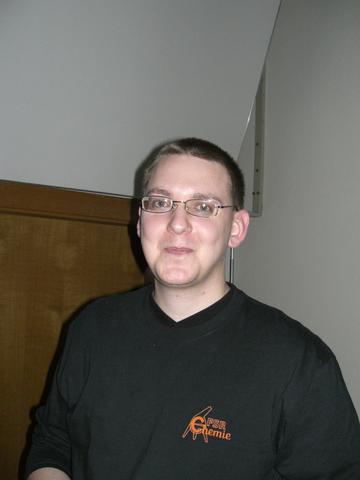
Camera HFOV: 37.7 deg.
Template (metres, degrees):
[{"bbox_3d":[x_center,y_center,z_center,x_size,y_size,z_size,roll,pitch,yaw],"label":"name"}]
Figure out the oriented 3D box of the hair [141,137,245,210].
[{"bbox_3d":[0.022,-0.092,0.835,0.163,0.145,0.190,4,1,14],"label":"hair"}]

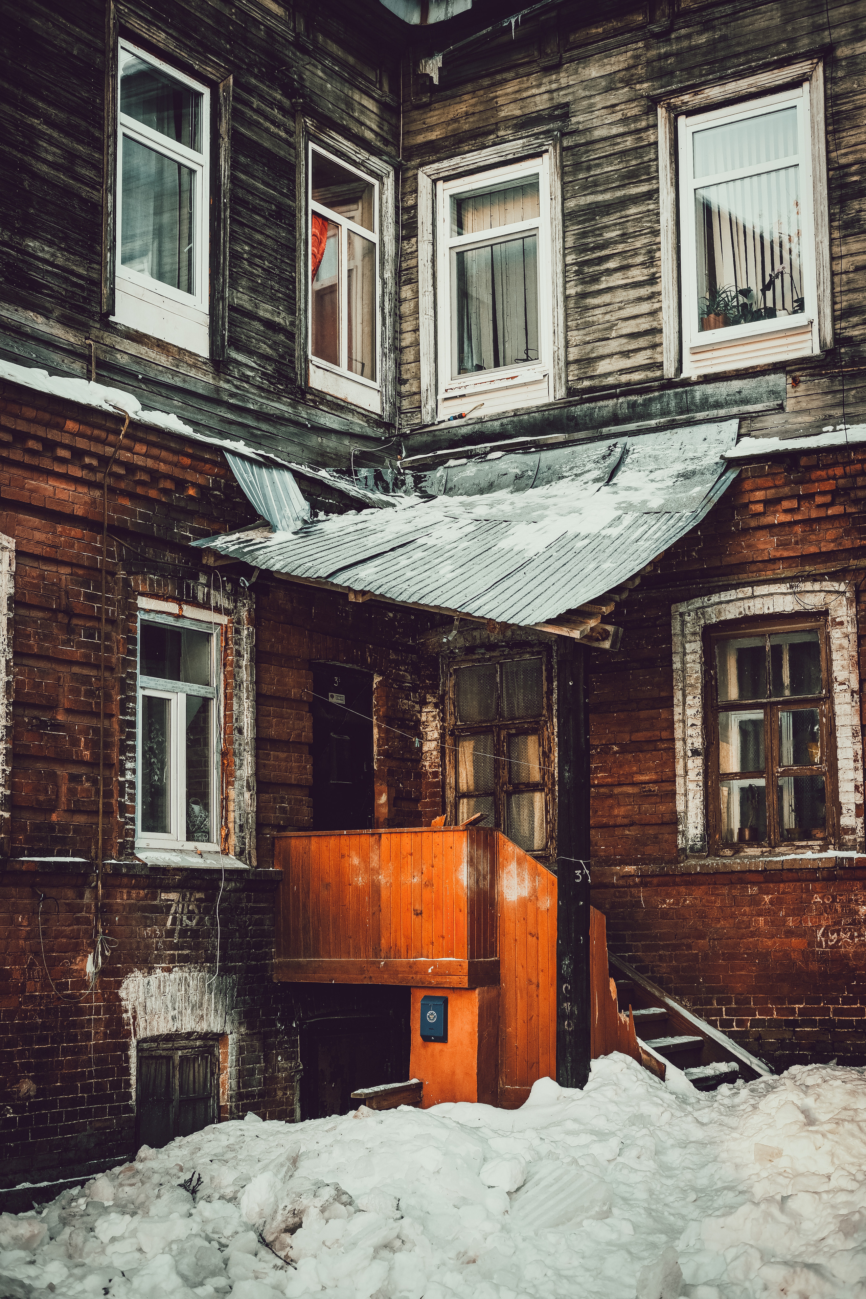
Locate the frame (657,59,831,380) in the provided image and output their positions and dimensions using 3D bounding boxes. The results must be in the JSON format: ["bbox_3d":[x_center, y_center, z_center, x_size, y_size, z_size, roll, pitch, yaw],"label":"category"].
[{"bbox_3d":[2.396,-3.271,14.710,1.355,2.285,0.150,-6,-10,32],"label":"frame"}]

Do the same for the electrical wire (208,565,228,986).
[{"bbox_3d":[-1.503,0.873,13.338,0.100,2.912,0.178,-6,-10,32],"label":"electrical wire"}]

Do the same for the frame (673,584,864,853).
[{"bbox_3d":[2.470,0.548,14.024,1.419,1.944,0.220,-6,-10,32],"label":"frame"}]

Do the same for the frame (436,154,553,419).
[{"bbox_3d":[0.523,-2.983,15.912,1.092,2.091,0.100,-6,-10,32],"label":"frame"}]

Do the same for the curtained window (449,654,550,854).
[{"bbox_3d":[0.554,0.864,15.280,1.004,1.681,0.120,-6,-10,32],"label":"curtained window"}]

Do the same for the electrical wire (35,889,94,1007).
[{"bbox_3d":[-2.295,1.859,11.916,0.060,0.687,0.513,-6,-10,32],"label":"electrical wire"}]

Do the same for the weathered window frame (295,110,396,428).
[{"bbox_3d":[-0.760,-3.058,15.668,0.150,2.174,1.406,-6,-10,32],"label":"weathered window frame"}]

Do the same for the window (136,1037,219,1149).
[{"bbox_3d":[-1.754,3.014,12.856,0.120,0.759,0.834,-6,-10,32],"label":"window"}]

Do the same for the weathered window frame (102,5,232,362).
[{"bbox_3d":[-1.955,-3.313,13.823,0.150,2.223,1.389,-6,-10,32],"label":"weathered window frame"}]

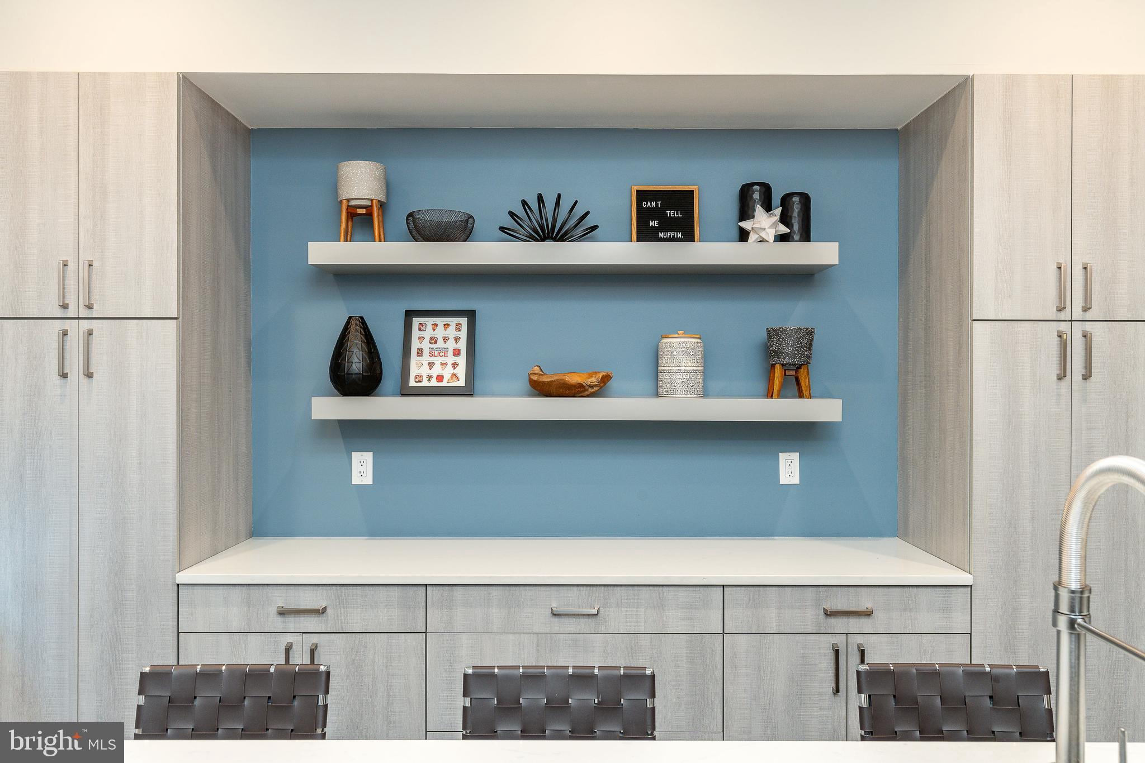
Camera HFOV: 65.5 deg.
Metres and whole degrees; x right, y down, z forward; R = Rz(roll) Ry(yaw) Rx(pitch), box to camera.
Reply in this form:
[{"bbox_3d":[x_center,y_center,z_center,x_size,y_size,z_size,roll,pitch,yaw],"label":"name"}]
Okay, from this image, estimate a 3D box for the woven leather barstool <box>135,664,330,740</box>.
[{"bbox_3d":[-0.712,1.050,1.690,0.430,0.900,0.500,0,0,-2],"label":"woven leather barstool"}]

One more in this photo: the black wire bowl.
[{"bbox_3d":[-0.472,-0.536,3.200,0.247,0.119,0.247,0,0,0],"label":"black wire bowl"}]

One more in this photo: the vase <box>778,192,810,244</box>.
[{"bbox_3d":[0.812,-0.579,3.236,0.112,0.204,0.112,0,0,0],"label":"vase"}]

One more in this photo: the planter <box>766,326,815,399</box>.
[{"bbox_3d":[0.782,-0.066,3.189,0.175,0.250,0.175,0,0,0],"label":"planter"}]

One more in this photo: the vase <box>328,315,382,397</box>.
[{"bbox_3d":[-0.779,-0.089,3.210,0.192,0.289,0.192,0,0,0],"label":"vase"}]

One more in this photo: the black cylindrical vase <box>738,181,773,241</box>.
[{"bbox_3d":[0.667,-0.599,3.240,0.120,0.238,0.120,0,0,0],"label":"black cylindrical vase"}]

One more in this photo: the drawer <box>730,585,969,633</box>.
[{"bbox_3d":[0.846,0.704,2.950,0.759,0.150,0.460,0,0,0],"label":"drawer"}]

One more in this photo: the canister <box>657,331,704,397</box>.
[{"bbox_3d":[0.391,-0.061,3.200,0.162,0.239,0.162,0,0,0],"label":"canister"}]

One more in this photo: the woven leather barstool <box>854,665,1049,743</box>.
[{"bbox_3d":[0.817,1.062,1.693,0.420,0.912,0.510,0,0,3],"label":"woven leather barstool"}]

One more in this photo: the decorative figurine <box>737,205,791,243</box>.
[{"bbox_3d":[0.675,-0.548,3.136,0.185,0.144,0.166,0,0,0],"label":"decorative figurine"}]

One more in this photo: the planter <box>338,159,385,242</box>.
[{"bbox_3d":[-0.757,-0.626,3.200,0.177,0.298,0.177,0,0,0],"label":"planter"}]

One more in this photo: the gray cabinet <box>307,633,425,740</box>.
[{"bbox_3d":[-0.640,1.085,2.990,0.377,0.620,0.510,0,0,0],"label":"gray cabinet"}]

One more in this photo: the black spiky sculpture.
[{"bbox_3d":[-0.086,-0.578,3.215,0.360,0.203,0.200,0,0,0],"label":"black spiky sculpture"}]

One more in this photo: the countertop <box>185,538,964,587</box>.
[{"bbox_3d":[0.008,0.606,3.049,2.440,0.030,0.637,0,0,0],"label":"countertop"}]

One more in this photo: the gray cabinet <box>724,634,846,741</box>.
[{"bbox_3d":[0.656,1.085,2.990,0.377,0.620,0.510,0,0,0],"label":"gray cabinet"}]

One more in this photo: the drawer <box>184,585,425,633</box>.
[{"bbox_3d":[-0.829,0.697,2.962,0.758,0.149,0.500,0,0,0],"label":"drawer"}]

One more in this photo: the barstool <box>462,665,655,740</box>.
[{"bbox_3d":[-0.029,1.066,1.700,0.420,0.900,0.480,0,0,0],"label":"barstool"}]

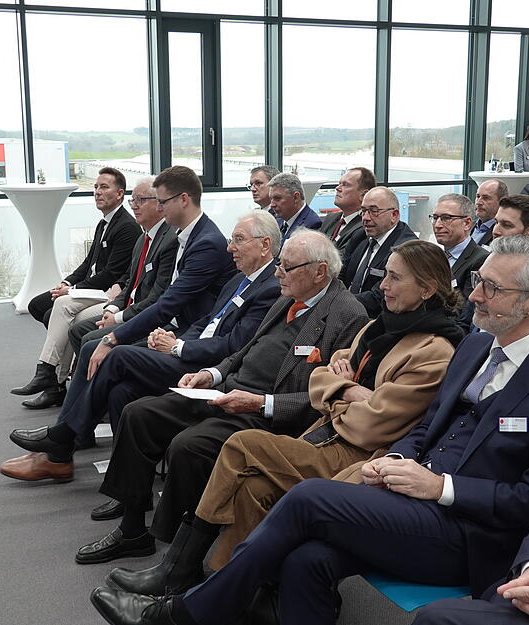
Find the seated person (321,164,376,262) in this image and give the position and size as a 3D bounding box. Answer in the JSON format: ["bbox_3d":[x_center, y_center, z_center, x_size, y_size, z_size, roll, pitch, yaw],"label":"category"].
[{"bbox_3d":[0.343,-0.188,5.397,0.850,1.350,0.560,-5,13,-21],"label":"seated person"}]

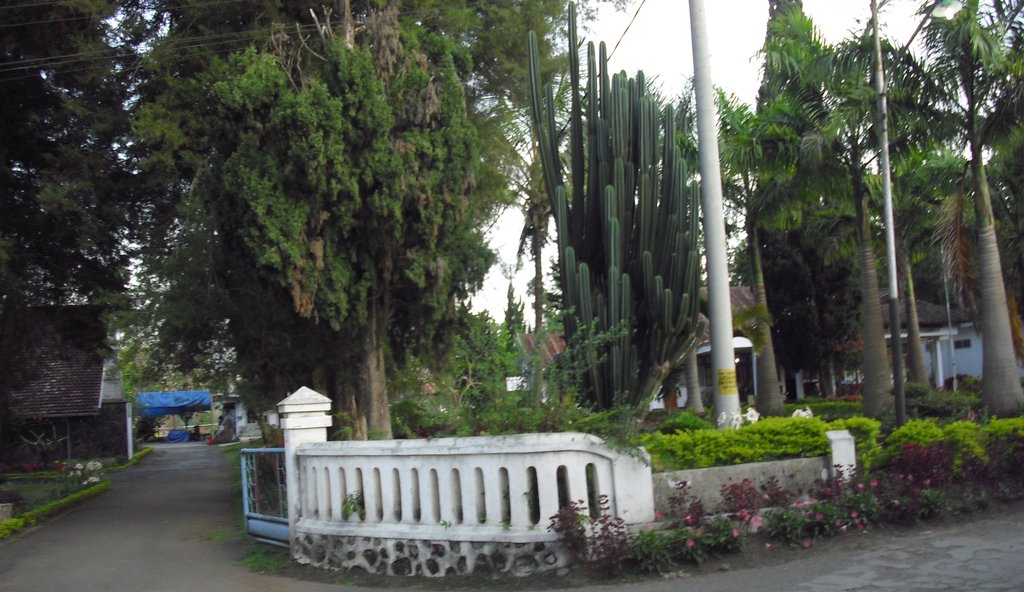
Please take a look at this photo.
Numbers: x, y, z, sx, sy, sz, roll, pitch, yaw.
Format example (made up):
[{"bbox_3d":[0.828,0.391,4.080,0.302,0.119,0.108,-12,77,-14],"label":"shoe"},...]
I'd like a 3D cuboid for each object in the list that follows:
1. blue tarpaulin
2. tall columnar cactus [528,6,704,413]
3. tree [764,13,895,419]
[{"bbox_3d":[-19.316,6.168,63.796,4.400,1.550,2.800,-4,-6,8],"label":"blue tarpaulin"},{"bbox_3d":[1.307,-0.901,13.744,2.000,5.200,1.800,-3,-6,0],"label":"tall columnar cactus"},{"bbox_3d":[6.630,-1.558,22.722,2.800,8.200,2.800,-3,-6,0],"label":"tree"}]

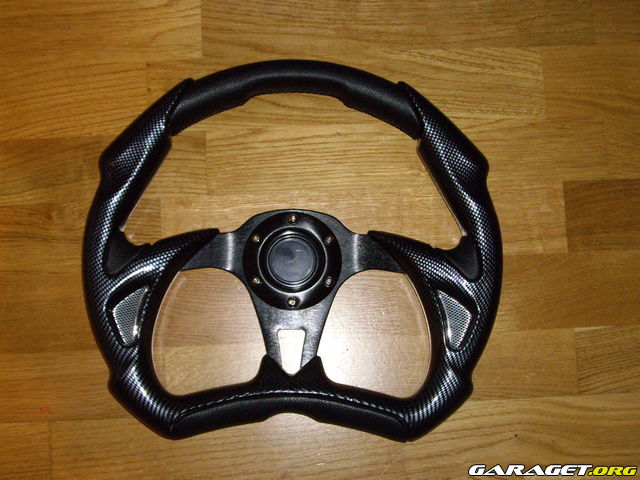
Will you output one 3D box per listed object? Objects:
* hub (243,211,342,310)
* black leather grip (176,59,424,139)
[{"bbox_3d":[-0.024,0.018,0.872,0.086,0.024,0.086,0,83,-2],"label":"hub"},{"bbox_3d":[-0.021,-0.121,0.875,0.216,0.034,0.069,1,83,-2],"label":"black leather grip"}]

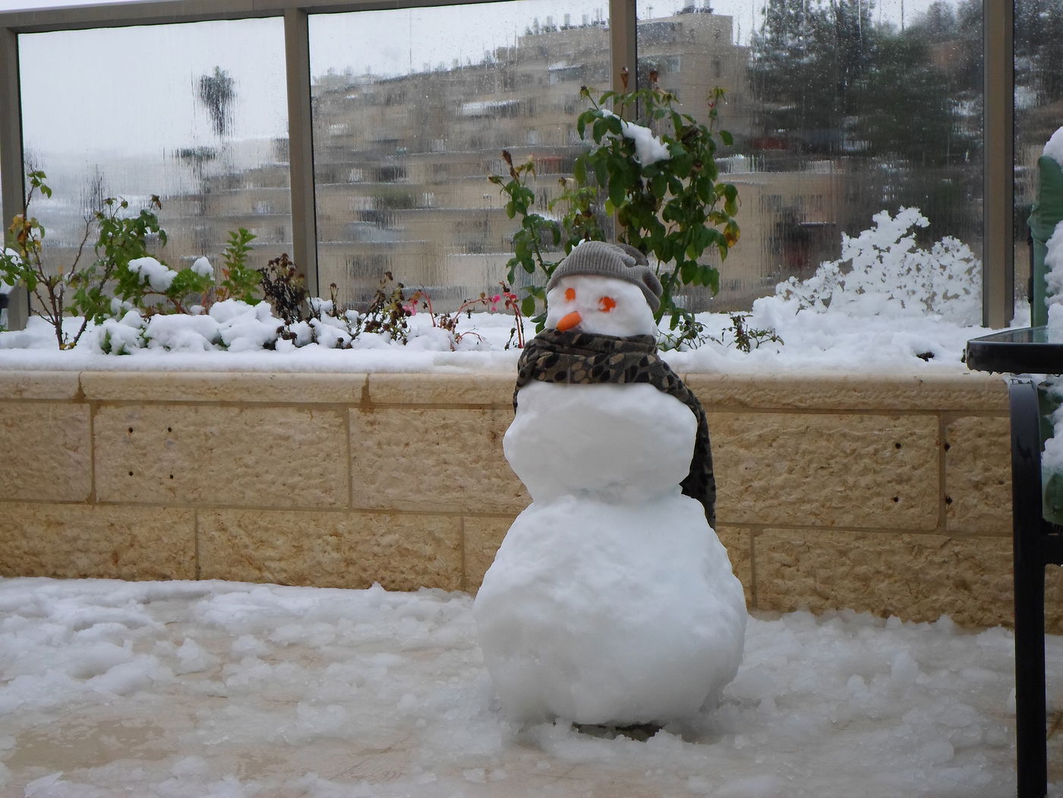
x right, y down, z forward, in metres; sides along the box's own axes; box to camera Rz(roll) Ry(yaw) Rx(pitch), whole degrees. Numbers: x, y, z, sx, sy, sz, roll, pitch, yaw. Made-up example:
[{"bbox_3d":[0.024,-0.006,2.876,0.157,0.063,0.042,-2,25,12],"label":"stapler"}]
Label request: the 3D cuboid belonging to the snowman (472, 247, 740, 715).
[{"bbox_3d":[0.137,0.148,3.550,0.470,0.835,0.450,1,5,22],"label":"snowman"}]

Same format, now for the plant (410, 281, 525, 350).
[{"bbox_3d":[-0.163,-0.211,5.200,0.280,0.175,0.200,1,5,22],"label":"plant"}]

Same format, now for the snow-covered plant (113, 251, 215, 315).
[{"bbox_3d":[-0.991,-0.306,5.550,0.270,0.190,0.220,1,5,22],"label":"snow-covered plant"}]

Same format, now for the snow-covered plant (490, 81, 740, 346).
[{"bbox_3d":[0.209,-0.465,5.150,0.640,0.680,0.500,1,5,22],"label":"snow-covered plant"}]

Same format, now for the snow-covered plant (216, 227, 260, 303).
[{"bbox_3d":[-0.800,-0.358,5.600,0.125,0.220,0.125,1,5,22],"label":"snow-covered plant"}]

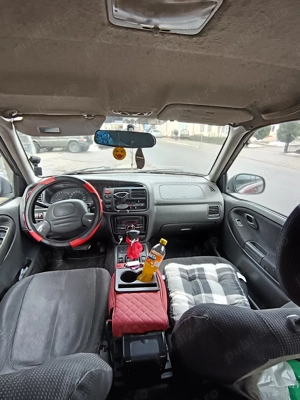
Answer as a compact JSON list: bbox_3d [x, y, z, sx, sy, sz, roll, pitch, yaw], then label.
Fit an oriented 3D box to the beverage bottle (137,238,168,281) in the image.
[{"bbox_3d":[0.015,0.269,0.880,0.065,0.227,0.065,25,4,-15],"label":"beverage bottle"}]

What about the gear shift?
[{"bbox_3d":[-0.084,0.249,1.094,0.086,0.175,0.080,-2,26,-7],"label":"gear shift"}]

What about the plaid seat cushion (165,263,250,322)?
[{"bbox_3d":[0.285,0.478,1.023,0.395,0.080,0.400,1,23,1],"label":"plaid seat cushion"}]

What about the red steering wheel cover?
[{"bbox_3d":[-0.443,0.051,1.018,0.390,0.390,0.060,-2,-11,-7],"label":"red steering wheel cover"}]

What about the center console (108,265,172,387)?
[{"bbox_3d":[-0.051,0.491,0.844,0.205,0.265,0.430,-2,18,-7],"label":"center console"}]

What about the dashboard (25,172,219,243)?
[{"bbox_3d":[-0.154,0.033,1.454,1.360,0.360,0.450,-2,18,-7],"label":"dashboard"}]

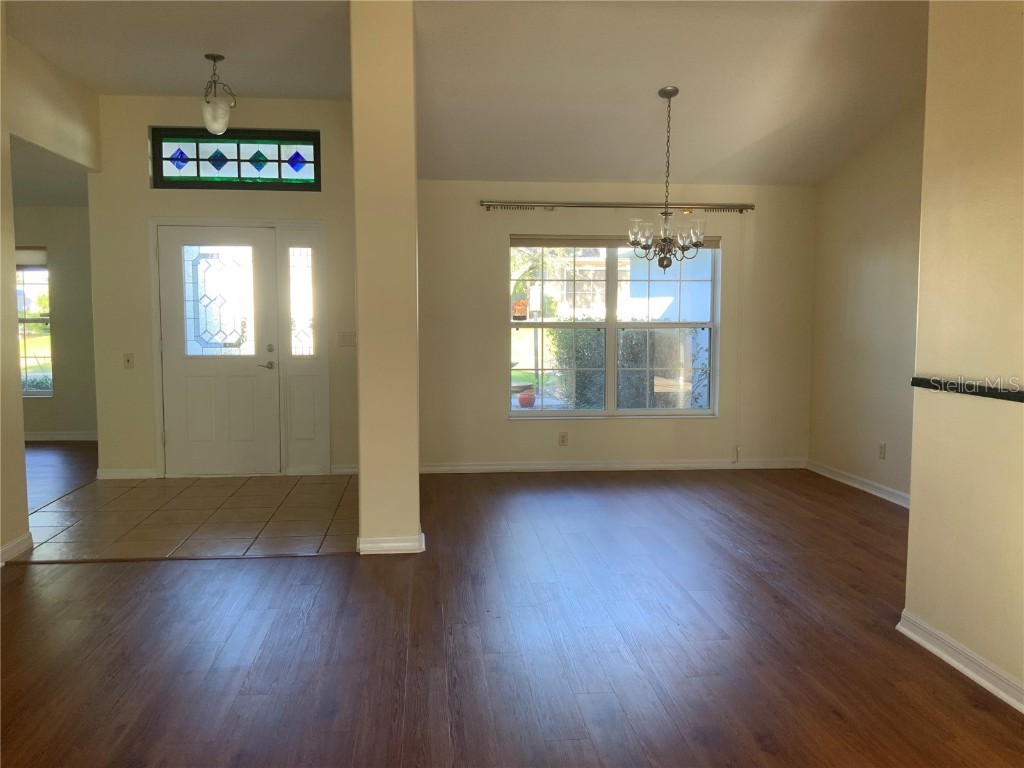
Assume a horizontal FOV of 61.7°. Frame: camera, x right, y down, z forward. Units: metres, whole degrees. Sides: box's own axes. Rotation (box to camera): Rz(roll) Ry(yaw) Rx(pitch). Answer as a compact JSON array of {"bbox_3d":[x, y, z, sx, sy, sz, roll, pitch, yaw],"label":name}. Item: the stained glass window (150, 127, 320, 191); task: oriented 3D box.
[{"bbox_3d":[-2.192,-1.793,6.888,1.300,0.470,0.080,0,5,-6],"label":"stained glass window"}]

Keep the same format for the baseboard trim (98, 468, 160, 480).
[{"bbox_3d":[-3.125,0.734,6.963,0.470,0.090,0.020,0,5,-6],"label":"baseboard trim"}]

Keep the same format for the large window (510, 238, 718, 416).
[{"bbox_3d":[0.874,-0.475,7.326,1.800,1.525,0.110,0,5,-6],"label":"large window"}]

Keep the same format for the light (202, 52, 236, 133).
[{"bbox_3d":[-1.958,-1.922,5.713,0.224,0.510,0.224,0,5,-6],"label":"light"}]

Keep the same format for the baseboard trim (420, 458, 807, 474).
[{"bbox_3d":[0.919,0.705,7.374,3.390,0.095,0.020,0,5,-6],"label":"baseboard trim"}]

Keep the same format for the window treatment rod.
[{"bbox_3d":[0.899,-1.473,7.140,2.313,0.065,0.080,0,5,-6],"label":"window treatment rod"}]

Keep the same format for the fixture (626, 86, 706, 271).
[{"bbox_3d":[1.007,-1.332,5.611,0.510,1.165,0.510,0,5,-6],"label":"fixture"}]

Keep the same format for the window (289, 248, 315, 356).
[{"bbox_3d":[-1.716,-0.666,7.010,0.185,0.879,0.040,0,5,-6],"label":"window"}]

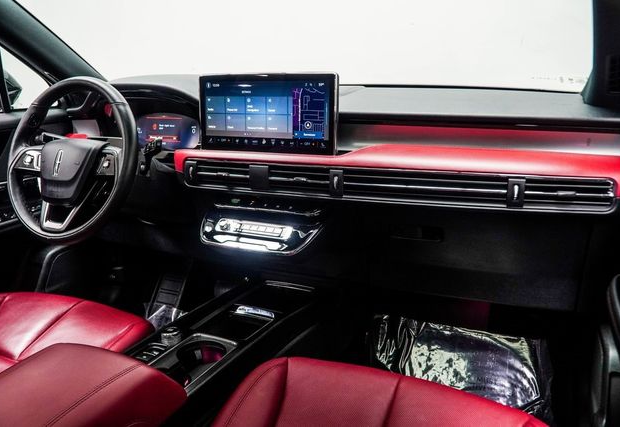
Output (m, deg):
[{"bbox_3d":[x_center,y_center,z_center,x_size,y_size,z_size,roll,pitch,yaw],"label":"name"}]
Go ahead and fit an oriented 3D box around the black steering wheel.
[{"bbox_3d":[-0.516,-0.115,1.057,0.372,0.372,0.090,6,-5,24],"label":"black steering wheel"}]

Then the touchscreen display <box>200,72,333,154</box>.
[{"bbox_3d":[-0.092,-0.216,1.060,0.335,0.168,0.030,6,12,24],"label":"touchscreen display"}]

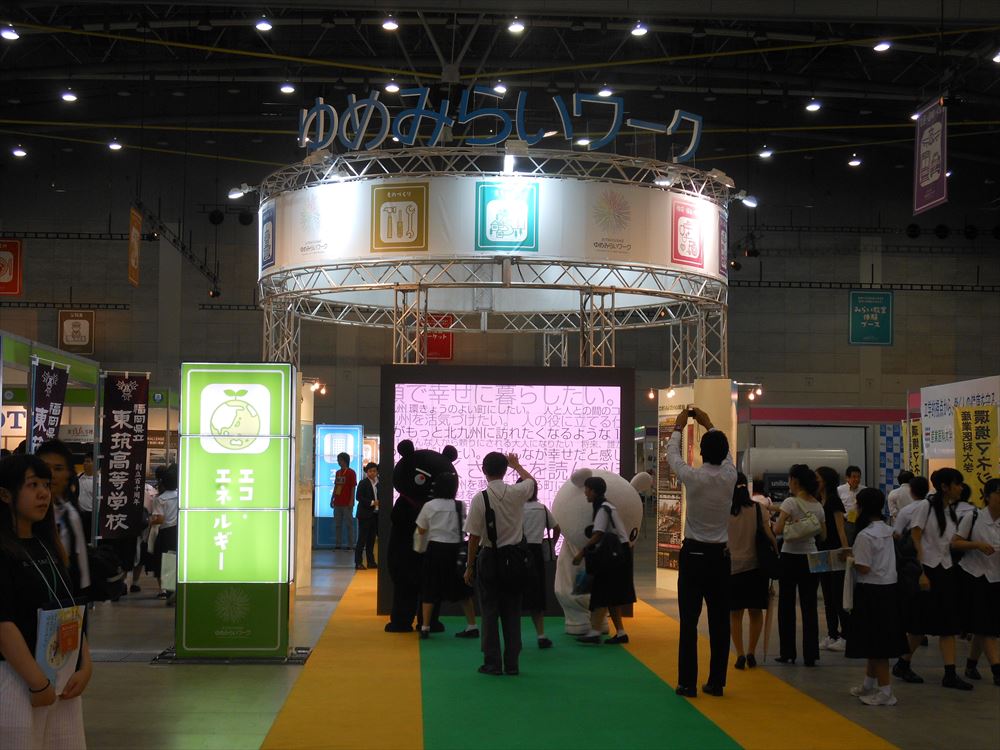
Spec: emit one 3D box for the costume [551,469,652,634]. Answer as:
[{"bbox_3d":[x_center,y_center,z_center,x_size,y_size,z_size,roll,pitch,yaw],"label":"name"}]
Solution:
[{"bbox_3d":[0.968,1.701,15.852,0.920,1.600,0.950,3,-4,-33],"label":"costume"}]

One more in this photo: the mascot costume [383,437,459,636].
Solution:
[{"bbox_3d":[-0.777,1.557,16.083,0.700,1.834,0.560,1,-3,-18],"label":"mascot costume"}]

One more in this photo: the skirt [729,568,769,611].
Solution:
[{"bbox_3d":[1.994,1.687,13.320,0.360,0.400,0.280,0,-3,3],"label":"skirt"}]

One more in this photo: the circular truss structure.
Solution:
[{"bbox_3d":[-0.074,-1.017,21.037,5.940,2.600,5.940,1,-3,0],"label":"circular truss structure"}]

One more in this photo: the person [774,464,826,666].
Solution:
[{"bbox_3d":[2.463,1.544,13.508,0.460,1.616,0.380,3,-4,-41],"label":"person"}]

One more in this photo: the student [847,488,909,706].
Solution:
[{"bbox_3d":[2.584,1.507,11.347,0.400,1.446,0.450,-2,-4,39],"label":"student"}]

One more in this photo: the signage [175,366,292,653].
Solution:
[{"bbox_3d":[-2.164,1.113,13.654,0.907,2.384,0.580,1,-3,-3],"label":"signage"}]

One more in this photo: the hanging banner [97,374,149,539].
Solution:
[{"bbox_3d":[-4.090,0.896,17.887,0.570,1.800,0.050,2,-4,-28],"label":"hanging banner"}]

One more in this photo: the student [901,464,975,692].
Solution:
[{"bbox_3d":[3.222,1.488,12.261,0.550,1.596,0.470,-2,-4,40],"label":"student"}]

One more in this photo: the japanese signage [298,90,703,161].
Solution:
[{"bbox_3d":[0.076,-2.826,18.821,4.750,0.700,1.280,1,-3,-3],"label":"japanese signage"}]

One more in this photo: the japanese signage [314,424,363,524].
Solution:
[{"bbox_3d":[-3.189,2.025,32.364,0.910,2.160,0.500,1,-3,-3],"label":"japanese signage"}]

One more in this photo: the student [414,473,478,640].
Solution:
[{"bbox_3d":[-0.489,1.685,15.563,0.530,1.524,0.450,2,-4,-21],"label":"student"}]

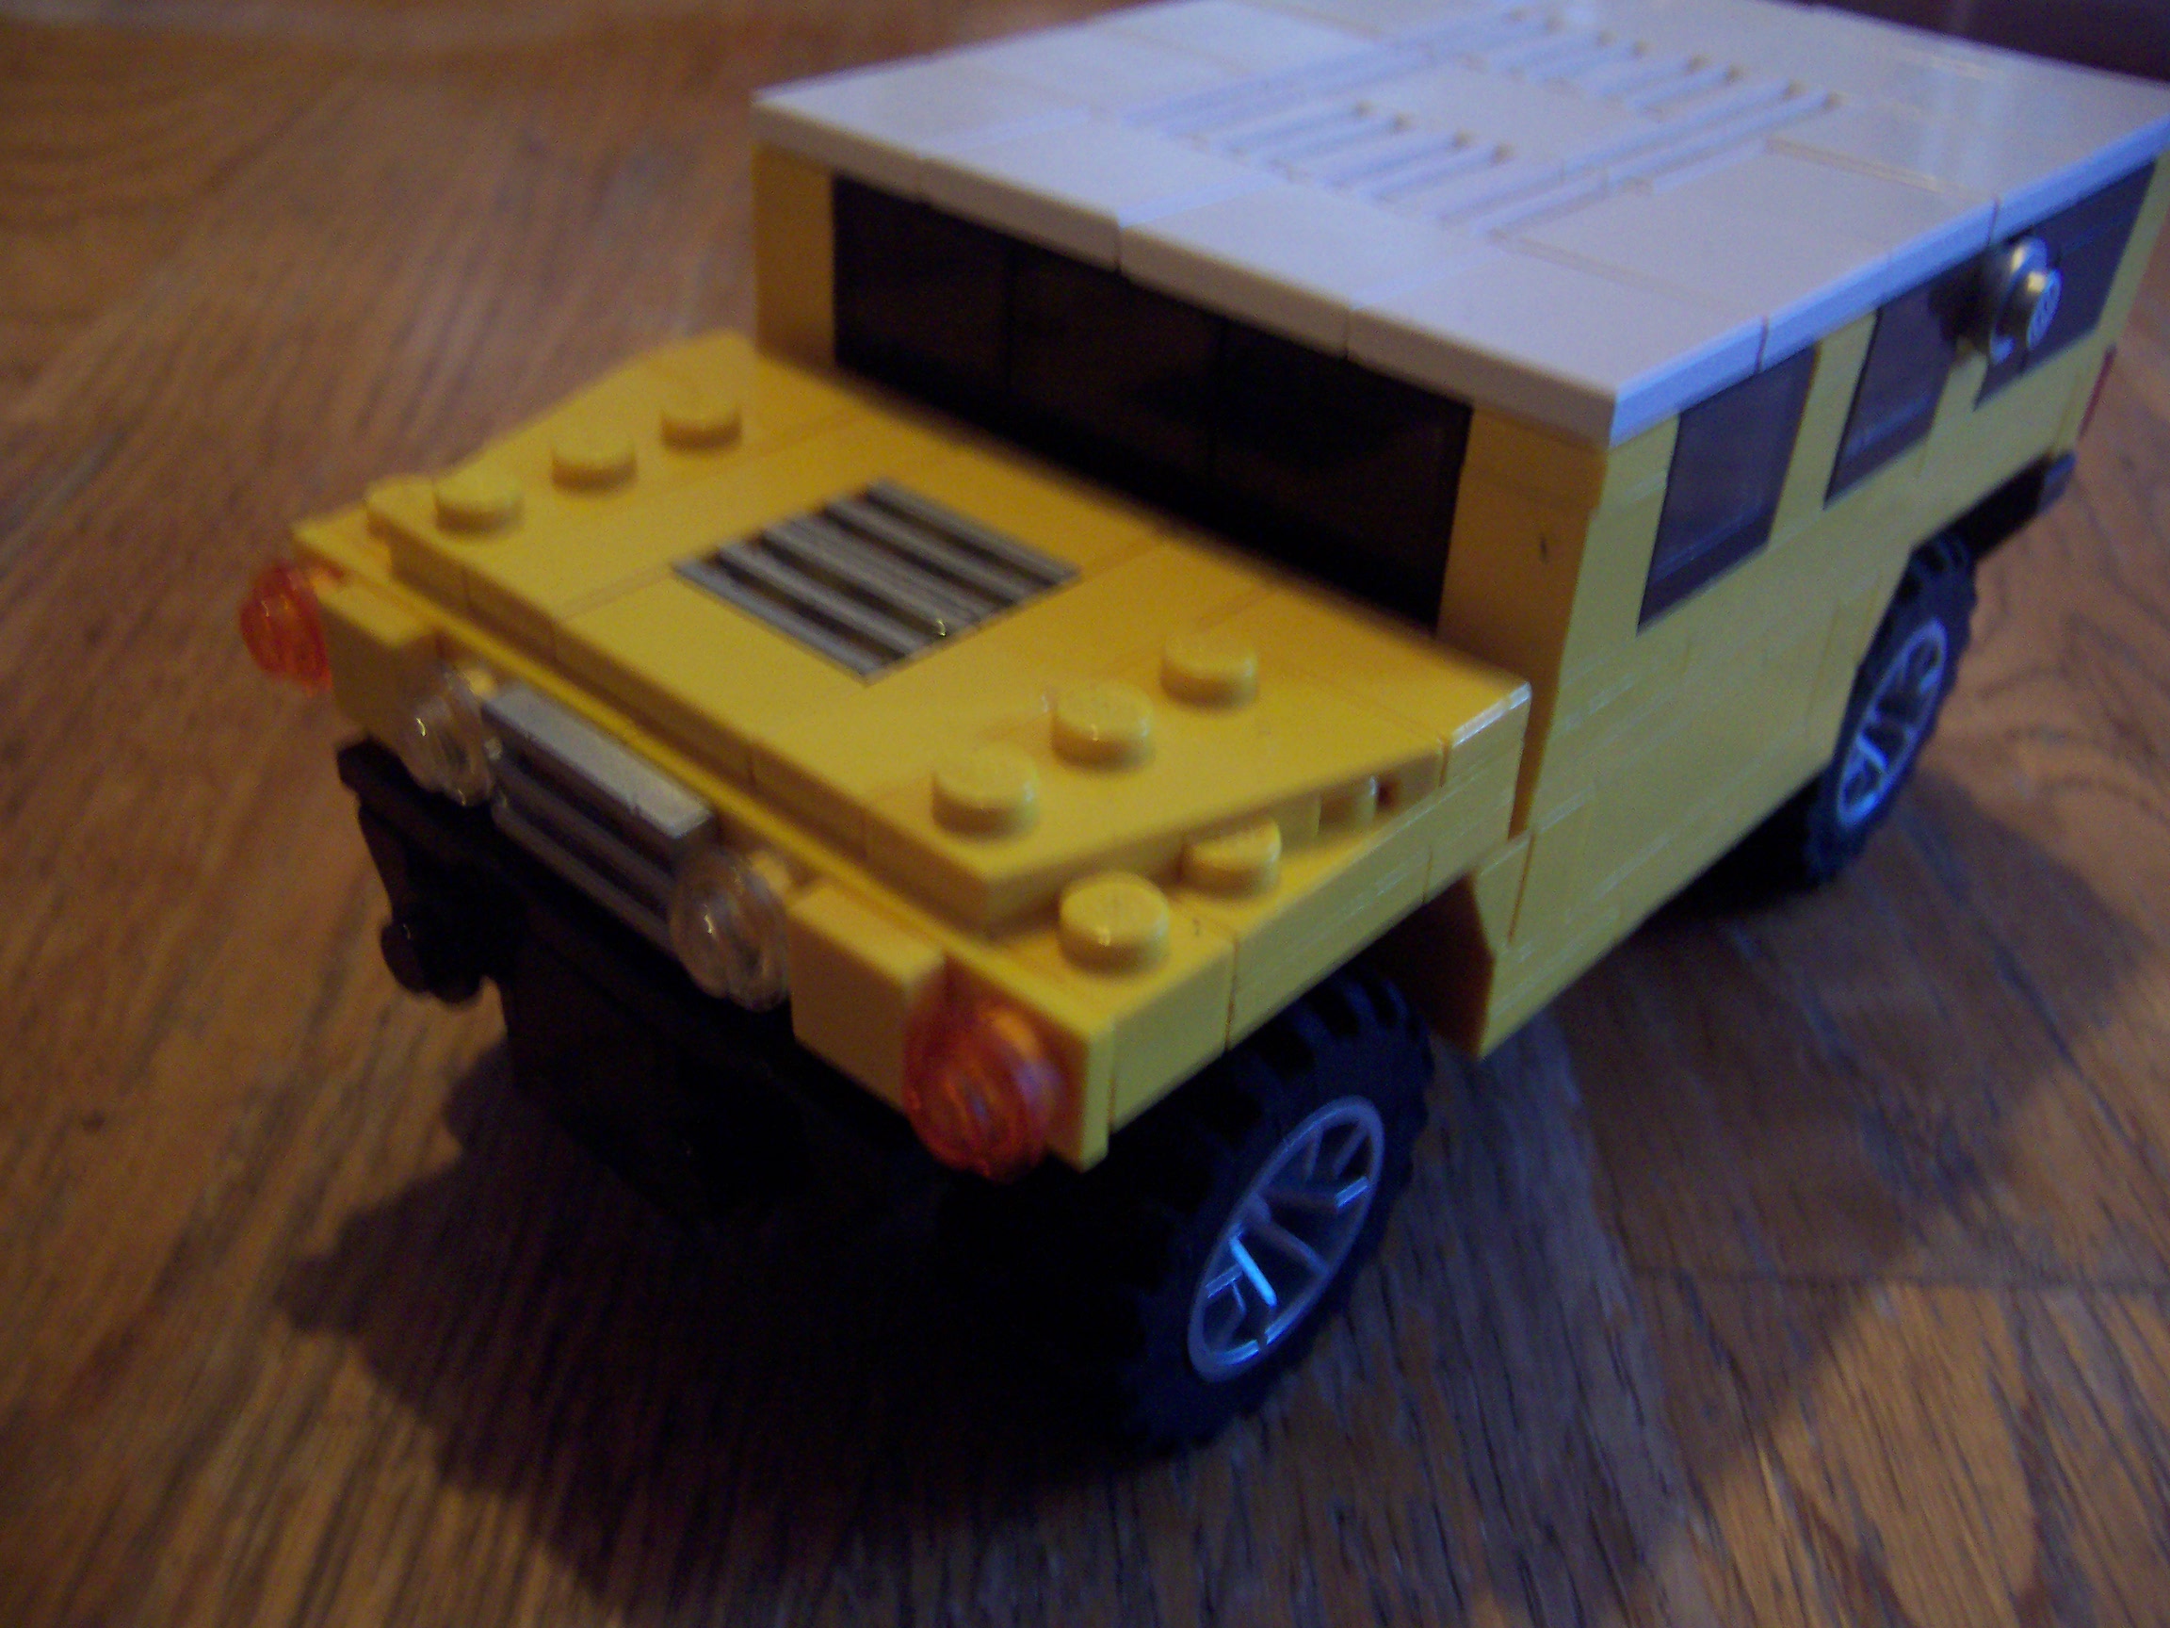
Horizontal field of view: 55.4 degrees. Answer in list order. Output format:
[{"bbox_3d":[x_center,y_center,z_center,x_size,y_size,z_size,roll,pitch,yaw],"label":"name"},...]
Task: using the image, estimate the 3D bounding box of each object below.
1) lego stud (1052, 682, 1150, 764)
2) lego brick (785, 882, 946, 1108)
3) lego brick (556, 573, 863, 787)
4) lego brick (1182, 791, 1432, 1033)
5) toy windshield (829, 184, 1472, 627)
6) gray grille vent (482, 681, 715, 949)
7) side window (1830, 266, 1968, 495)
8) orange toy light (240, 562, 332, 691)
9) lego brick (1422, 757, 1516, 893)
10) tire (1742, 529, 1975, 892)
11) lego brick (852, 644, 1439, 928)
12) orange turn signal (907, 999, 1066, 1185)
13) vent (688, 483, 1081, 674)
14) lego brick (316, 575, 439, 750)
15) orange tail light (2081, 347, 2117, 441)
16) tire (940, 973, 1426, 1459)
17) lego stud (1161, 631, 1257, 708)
[{"bbox_3d":[0.001,-0.004,0.101,0.005,0.002,0.005,2,34,-2],"label":"lego stud"},{"bbox_3d":[-0.010,0.009,0.095,0.008,0.008,0.003,29,43,32],"label":"lego brick"},{"bbox_3d":[-0.019,-0.007,0.108,0.016,0.003,0.008,29,42,32],"label":"lego brick"},{"bbox_3d":[0.009,0.003,0.102,0.008,0.008,0.016,29,43,32],"label":"lego brick"},{"bbox_3d":[0.003,-0.026,0.125,0.048,0.013,0.004,29,42,32],"label":"toy windshield"},{"bbox_3d":[-0.024,0.000,0.106,0.016,0.008,0.003,29,43,32],"label":"gray grille vent"},{"bbox_3d":[0.051,-0.029,0.133,0.003,0.013,0.016,29,42,32],"label":"side window"},{"bbox_3d":[-0.046,-0.011,0.121,0.008,0.008,0.005,29,43,32],"label":"orange toy light"},{"bbox_3d":[0.017,-0.001,0.110,0.008,0.006,0.008,29,43,32],"label":"lego brick"},{"bbox_3d":[0.059,-0.010,0.169,0.014,0.030,0.030,29,42,32],"label":"tire"},{"bbox_3d":[0.004,-0.001,0.099,0.016,0.005,0.024,29,43,32],"label":"lego brick"},{"bbox_3d":[-0.004,0.012,0.091,0.008,0.008,0.005,29,43,32],"label":"orange turn signal"},{"bbox_3d":[-0.011,-0.012,0.115,0.016,0.003,0.016,29,43,32],"label":"vent"},{"bbox_3d":[-0.039,-0.008,0.117,0.008,0.008,0.003,29,43,32],"label":"lego brick"},{"bbox_3d":[0.080,-0.036,0.172,0.008,0.008,0.003,29,42,32],"label":"orange tail light"},{"bbox_3d":[0.006,0.021,0.118,0.014,0.030,0.030,29,42,32],"label":"tire"},{"bbox_3d":[0.006,-0.007,0.105,0.005,0.002,0.005,2,35,-1],"label":"lego stud"}]

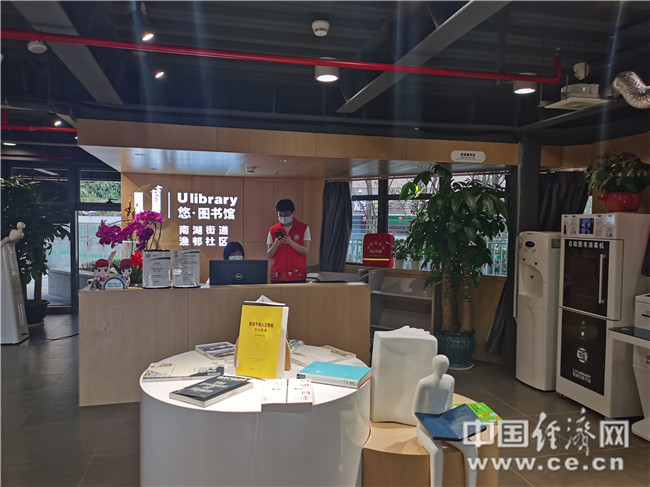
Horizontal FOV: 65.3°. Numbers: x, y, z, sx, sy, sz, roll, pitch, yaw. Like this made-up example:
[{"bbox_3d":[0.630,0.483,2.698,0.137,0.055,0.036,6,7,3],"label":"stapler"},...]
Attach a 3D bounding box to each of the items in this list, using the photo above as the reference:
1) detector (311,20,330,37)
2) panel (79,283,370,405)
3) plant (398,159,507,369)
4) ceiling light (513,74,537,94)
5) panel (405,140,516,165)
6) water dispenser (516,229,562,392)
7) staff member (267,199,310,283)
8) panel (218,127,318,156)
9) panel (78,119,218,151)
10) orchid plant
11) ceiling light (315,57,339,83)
[{"bbox_3d":[-0.023,-1.252,2.950,0.102,0.057,0.102,1,3,0],"label":"detector"},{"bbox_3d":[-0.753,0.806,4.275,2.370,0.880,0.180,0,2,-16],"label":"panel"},{"bbox_3d":[1.308,0.247,5.153,1.000,1.980,0.920,1,2,15],"label":"plant"},{"bbox_3d":[1.527,-1.220,3.870,0.166,0.120,0.166,0,3,-15],"label":"ceiling light"},{"bbox_3d":[1.306,-0.854,4.775,1.171,0.203,0.040,0,3,-15],"label":"panel"},{"bbox_3d":[2.044,0.604,4.612,0.437,1.356,0.417,0,2,-14],"label":"water dispenser"},{"bbox_3d":[-0.383,0.392,5.271,0.480,1.705,0.360,1,3,3],"label":"staff member"},{"bbox_3d":[-0.480,-0.853,4.295,0.840,0.203,0.040,0,3,-15],"label":"panel"},{"bbox_3d":[-1.412,-0.865,4.103,1.067,0.204,0.040,0,2,-14],"label":"panel"},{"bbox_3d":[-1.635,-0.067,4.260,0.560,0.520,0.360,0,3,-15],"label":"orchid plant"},{"bbox_3d":[0.011,-1.288,3.779,0.170,0.135,0.170,0,2,-14],"label":"ceiling light"}]

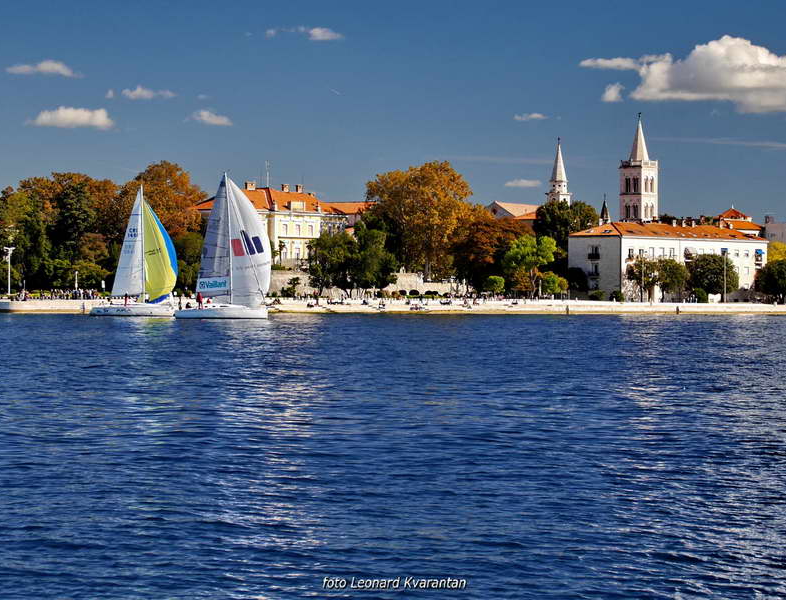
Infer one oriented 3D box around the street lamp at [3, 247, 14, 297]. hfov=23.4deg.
[{"bbox_3d":[-57.310,-4.070,283.000,1.570,7.690,0.400,0,0,0],"label":"street lamp"}]

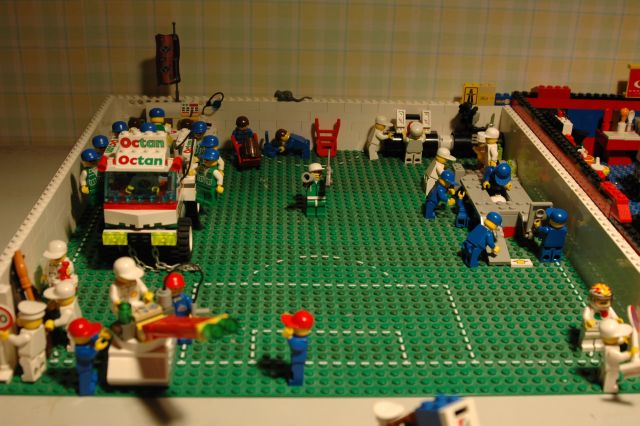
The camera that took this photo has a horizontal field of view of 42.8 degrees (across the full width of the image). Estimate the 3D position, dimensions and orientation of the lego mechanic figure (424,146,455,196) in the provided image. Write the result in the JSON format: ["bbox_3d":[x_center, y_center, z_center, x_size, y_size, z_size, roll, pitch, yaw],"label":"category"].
[{"bbox_3d":[0.101,-0.032,0.684,0.025,0.040,0.022,-2,25,-9],"label":"lego mechanic figure"}]

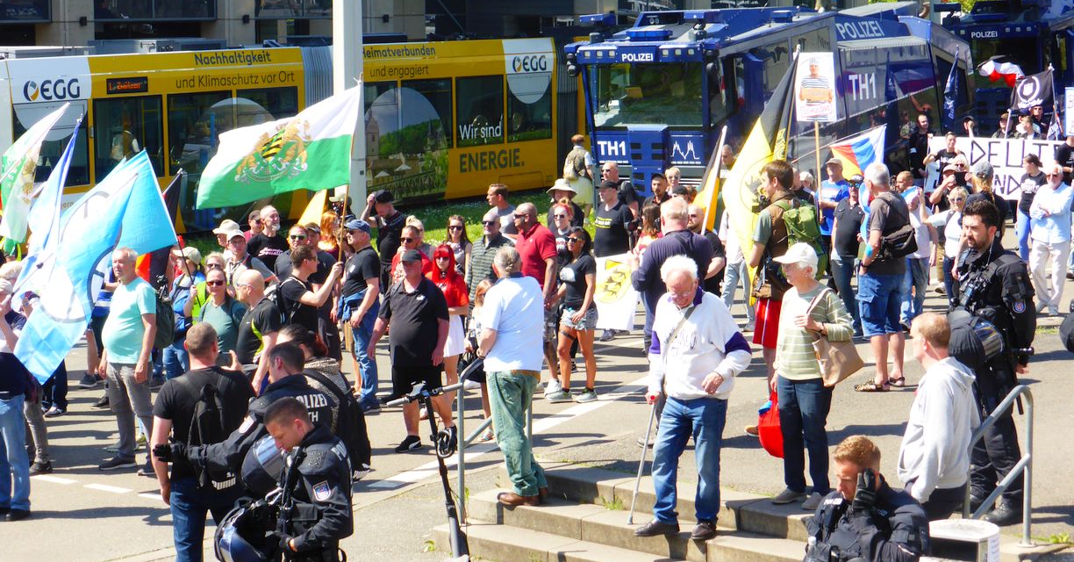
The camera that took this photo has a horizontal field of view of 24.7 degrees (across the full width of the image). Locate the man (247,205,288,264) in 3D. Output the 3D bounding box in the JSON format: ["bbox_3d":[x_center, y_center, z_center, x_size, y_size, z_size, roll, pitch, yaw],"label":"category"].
[{"bbox_3d":[-2.776,0.099,25.296,0.560,1.770,0.380,-1,6,-9],"label":"man"}]

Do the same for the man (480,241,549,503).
[{"bbox_3d":[-0.154,0.628,16.346,0.530,1.727,0.360,-4,8,-33],"label":"man"}]

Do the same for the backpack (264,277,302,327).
[{"bbox_3d":[-2.090,0.198,20.100,0.260,0.440,0.300,-1,6,-12],"label":"backpack"}]

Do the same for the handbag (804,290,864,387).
[{"bbox_3d":[1.791,0.349,14.650,0.330,0.560,0.160,-10,8,-36],"label":"handbag"}]

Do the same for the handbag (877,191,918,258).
[{"bbox_3d":[2.814,-0.414,19.100,0.330,0.500,0.160,-3,7,-25],"label":"handbag"}]

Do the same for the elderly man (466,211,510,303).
[{"bbox_3d":[-0.474,0.196,24.296,0.560,1.780,0.400,3,7,23],"label":"elderly man"}]

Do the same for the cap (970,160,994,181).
[{"bbox_3d":[3.968,-0.987,21.800,0.180,0.150,0.260,1,7,9],"label":"cap"}]

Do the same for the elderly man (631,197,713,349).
[{"bbox_3d":[0.982,0.273,18.097,0.620,1.800,0.420,-1,6,-11],"label":"elderly man"}]

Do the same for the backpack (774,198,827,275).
[{"bbox_3d":[1.813,-0.286,16.800,0.270,0.550,0.330,4,7,30],"label":"backpack"}]

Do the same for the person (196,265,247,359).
[{"bbox_3d":[-2.355,0.748,18.495,0.520,1.710,0.320,2,7,14],"label":"person"}]

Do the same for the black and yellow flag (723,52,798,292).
[{"bbox_3d":[1.713,-0.791,18.800,0.550,1.900,0.350,2,6,14],"label":"black and yellow flag"}]

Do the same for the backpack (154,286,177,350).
[{"bbox_3d":[-2.951,0.285,19.150,0.210,0.500,0.320,-4,8,-30],"label":"backpack"}]

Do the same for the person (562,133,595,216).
[{"bbox_3d":[0.774,-1.863,44.587,0.520,1.620,0.450,2,7,20],"label":"person"}]

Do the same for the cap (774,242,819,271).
[{"bbox_3d":[1.555,-0.153,14.750,0.270,0.150,0.180,-4,8,-28],"label":"cap"}]

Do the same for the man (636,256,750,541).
[{"bbox_3d":[0.938,0.680,14.840,0.620,1.670,0.450,3,7,23],"label":"man"}]

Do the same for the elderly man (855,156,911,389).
[{"bbox_3d":[2.684,-0.037,19.198,0.350,1.763,0.500,6,9,43],"label":"elderly man"}]

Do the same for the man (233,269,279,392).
[{"bbox_3d":[-2.033,0.778,17.599,0.380,1.737,0.520,-4,8,-30],"label":"man"}]

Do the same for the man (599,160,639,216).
[{"bbox_3d":[1.096,-0.689,32.397,0.420,1.790,0.550,-5,8,-41],"label":"man"}]

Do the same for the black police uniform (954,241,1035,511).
[{"bbox_3d":[2.667,0.593,14.204,0.410,1.646,0.550,-5,8,-34],"label":"black police uniform"}]

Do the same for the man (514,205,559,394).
[{"bbox_3d":[-0.004,0.168,22.898,0.360,1.775,0.530,-5,8,-39],"label":"man"}]

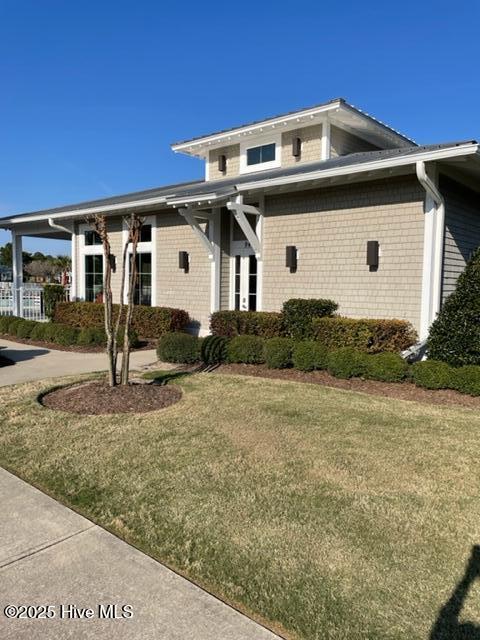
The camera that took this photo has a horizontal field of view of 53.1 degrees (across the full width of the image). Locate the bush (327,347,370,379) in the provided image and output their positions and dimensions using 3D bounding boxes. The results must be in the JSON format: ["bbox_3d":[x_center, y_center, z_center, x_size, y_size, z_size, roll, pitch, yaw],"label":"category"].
[{"bbox_3d":[1.881,0.732,8.339,0.674,0.521,0.674,1,4,0],"label":"bush"}]

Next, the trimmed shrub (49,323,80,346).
[{"bbox_3d":[-4.290,0.352,11.760,0.711,0.568,0.711,5,6,42],"label":"trimmed shrub"}]

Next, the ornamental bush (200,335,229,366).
[{"bbox_3d":[-0.484,0.580,9.515,0.634,0.571,0.634,1,4,0],"label":"ornamental bush"}]

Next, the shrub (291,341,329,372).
[{"bbox_3d":[1.312,0.666,8.824,0.620,0.562,0.620,1,4,0],"label":"shrub"}]

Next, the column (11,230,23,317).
[{"bbox_3d":[-9.929,-2.033,21.360,0.330,3.751,0.330,5,6,42],"label":"column"}]

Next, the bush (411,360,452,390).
[{"bbox_3d":[3.008,0.861,7.499,0.606,0.426,0.606,5,6,42],"label":"bush"}]

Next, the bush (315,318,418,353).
[{"bbox_3d":[2.385,0.429,9.526,2.159,0.966,0.850,5,6,42],"label":"bush"}]

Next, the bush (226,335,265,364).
[{"bbox_3d":[0.130,0.584,9.594,0.711,0.571,0.711,1,4,0],"label":"bush"}]

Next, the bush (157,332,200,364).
[{"bbox_3d":[-1.201,0.557,9.478,0.785,0.600,0.785,1,4,0],"label":"bush"}]

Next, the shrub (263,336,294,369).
[{"bbox_3d":[0.812,0.617,9.185,0.613,0.589,0.613,1,4,0],"label":"shrub"}]

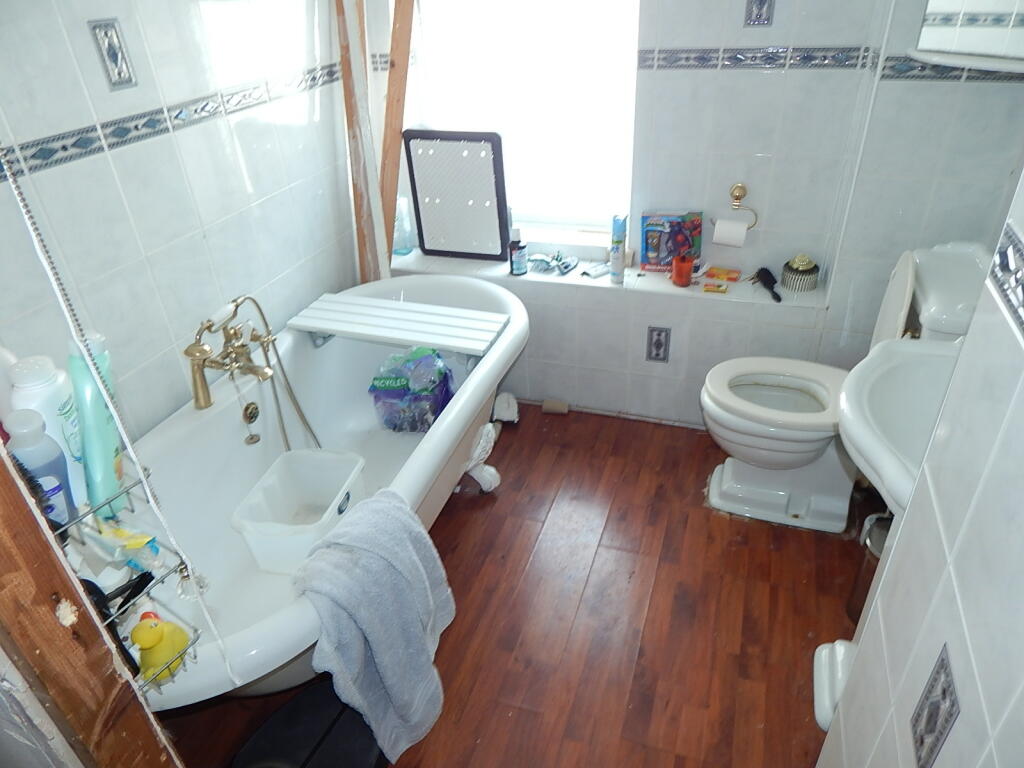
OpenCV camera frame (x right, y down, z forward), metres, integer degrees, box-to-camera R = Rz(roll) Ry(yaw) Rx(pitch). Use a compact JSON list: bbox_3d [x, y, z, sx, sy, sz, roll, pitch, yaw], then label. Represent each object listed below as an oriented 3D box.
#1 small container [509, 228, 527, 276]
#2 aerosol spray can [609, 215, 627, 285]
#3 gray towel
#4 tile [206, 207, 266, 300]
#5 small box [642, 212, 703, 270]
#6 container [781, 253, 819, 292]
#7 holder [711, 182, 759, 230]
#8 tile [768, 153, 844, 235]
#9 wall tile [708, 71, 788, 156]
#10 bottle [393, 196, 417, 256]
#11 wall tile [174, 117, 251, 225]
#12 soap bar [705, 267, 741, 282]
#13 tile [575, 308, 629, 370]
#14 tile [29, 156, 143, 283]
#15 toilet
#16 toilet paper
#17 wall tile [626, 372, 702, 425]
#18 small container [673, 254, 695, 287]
[{"bbox_3d":[0.021,-0.492,2.415,0.066,0.167,0.066,-3,33,2],"label":"small container"},{"bbox_3d":[0.366,-0.466,2.249,0.052,0.243,0.052,-2,33,1],"label":"aerosol spray can"},{"bbox_3d":[-0.260,0.476,1.300,0.230,0.410,0.420,8,34,16],"label":"gray towel"},{"bbox_3d":[-0.825,-0.380,1.965,0.010,0.253,0.200,9,35,18],"label":"tile"},{"bbox_3d":[0.579,-0.516,2.357,0.217,0.212,0.060,9,35,18],"label":"small box"},{"bbox_3d":[0.983,-0.390,2.214,0.112,0.115,0.112,8,34,16],"label":"container"},{"bbox_3d":[0.769,-0.607,2.239,0.152,0.145,0.080,9,35,18],"label":"holder"},{"bbox_3d":[0.967,-0.637,2.191,0.200,0.253,0.010,9,35,18],"label":"tile"},{"bbox_3d":[0.753,-0.866,2.084,0.200,0.250,0.010,9,35,17],"label":"wall tile"},{"bbox_3d":[-0.440,-0.627,2.586,0.072,0.222,0.066,9,35,17],"label":"bottle"},{"bbox_3d":[-0.839,-0.596,1.826,0.010,0.253,0.200,9,35,18],"label":"wall tile"},{"bbox_3d":[0.746,-0.387,2.301,0.108,0.020,0.060,9,35,17],"label":"soap bar"},{"bbox_3d":[0.338,-0.162,2.407,0.200,0.250,0.010,8,34,16],"label":"tile"},{"bbox_3d":[-0.959,-0.380,1.485,0.010,0.250,0.200,9,35,17],"label":"tile"},{"bbox_3d":[0.919,0.034,1.881,0.710,0.820,0.430,8,34,16],"label":"toilet"},{"bbox_3d":[0.763,-0.527,2.272,0.105,0.092,0.092,8,34,16],"label":"toilet paper"},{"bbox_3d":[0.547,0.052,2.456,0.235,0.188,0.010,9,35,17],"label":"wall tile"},{"bbox_3d":[0.597,-0.399,2.278,0.076,0.098,0.076,9,35,18],"label":"small container"}]

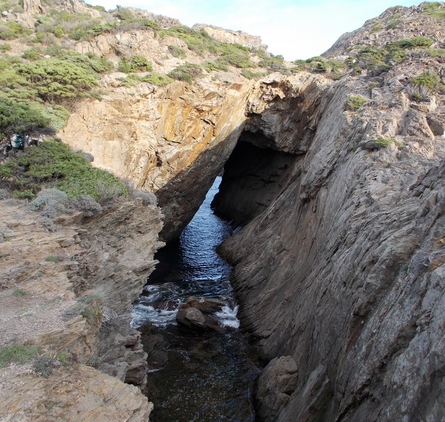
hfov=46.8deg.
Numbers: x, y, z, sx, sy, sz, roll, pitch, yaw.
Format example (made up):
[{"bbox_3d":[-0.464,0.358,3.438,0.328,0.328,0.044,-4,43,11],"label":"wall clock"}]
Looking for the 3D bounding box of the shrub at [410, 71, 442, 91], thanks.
[{"bbox_3d":[7.101,-4.565,18.000,1.018,0.679,0.865,5,14,20],"label":"shrub"}]

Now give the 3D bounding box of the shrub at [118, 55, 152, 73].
[{"bbox_3d":[-4.565,-7.739,27.000,1.730,0.916,1.471,-2,13,-9],"label":"shrub"}]

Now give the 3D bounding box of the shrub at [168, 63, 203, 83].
[{"bbox_3d":[-1.941,-7.267,27.000,1.730,1.018,1.471,-1,13,-4],"label":"shrub"}]

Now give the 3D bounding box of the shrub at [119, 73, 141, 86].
[{"bbox_3d":[-4.608,-6.516,25.500,1.057,0.673,0.899,-2,13,-10],"label":"shrub"}]

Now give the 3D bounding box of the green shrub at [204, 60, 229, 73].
[{"bbox_3d":[-0.350,-8.424,30.000,1.357,0.679,1.154,0,13,-1],"label":"green shrub"}]

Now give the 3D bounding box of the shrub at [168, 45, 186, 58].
[{"bbox_3d":[-2.623,-9.298,30.000,1.018,0.792,0.865,-1,13,-5],"label":"shrub"}]

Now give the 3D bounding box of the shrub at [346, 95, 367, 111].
[{"bbox_3d":[5.078,-4.111,19.500,0.735,0.588,0.625,3,13,14],"label":"shrub"}]

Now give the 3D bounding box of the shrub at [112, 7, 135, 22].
[{"bbox_3d":[-7.311,-14.510,38.000,1.576,1.146,1.339,-2,13,-10],"label":"shrub"}]

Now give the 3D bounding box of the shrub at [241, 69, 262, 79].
[{"bbox_3d":[1.691,-8.016,30.000,1.244,0.565,1.057,1,13,3],"label":"shrub"}]

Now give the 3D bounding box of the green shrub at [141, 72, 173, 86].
[{"bbox_3d":[-3.335,-6.644,26.000,1.568,0.686,1.333,-2,13,-7],"label":"green shrub"}]

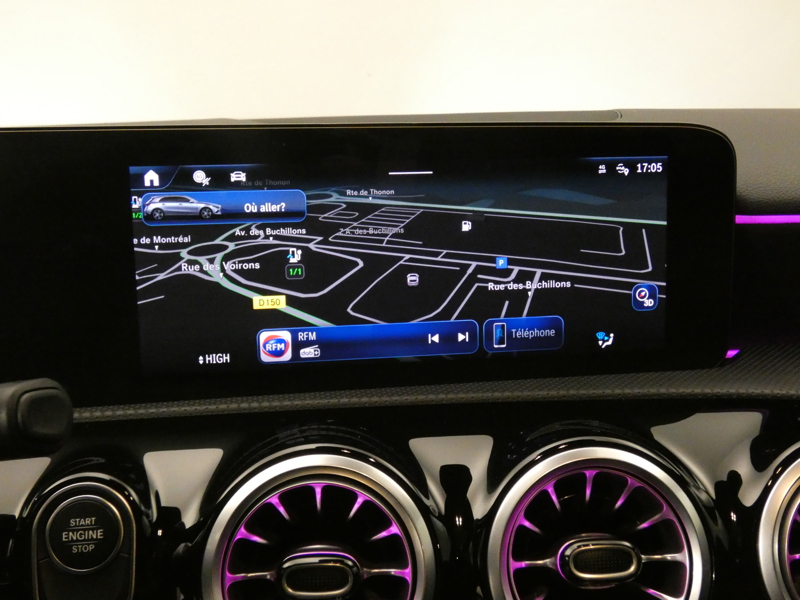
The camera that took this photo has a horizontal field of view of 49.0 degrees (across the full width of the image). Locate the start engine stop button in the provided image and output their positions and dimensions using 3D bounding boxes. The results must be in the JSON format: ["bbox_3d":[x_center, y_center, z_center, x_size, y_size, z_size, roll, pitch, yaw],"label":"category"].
[{"bbox_3d":[-0.133,0.098,0.372,0.032,0.032,0.010,-2,-2,-8],"label":"start engine stop button"}]

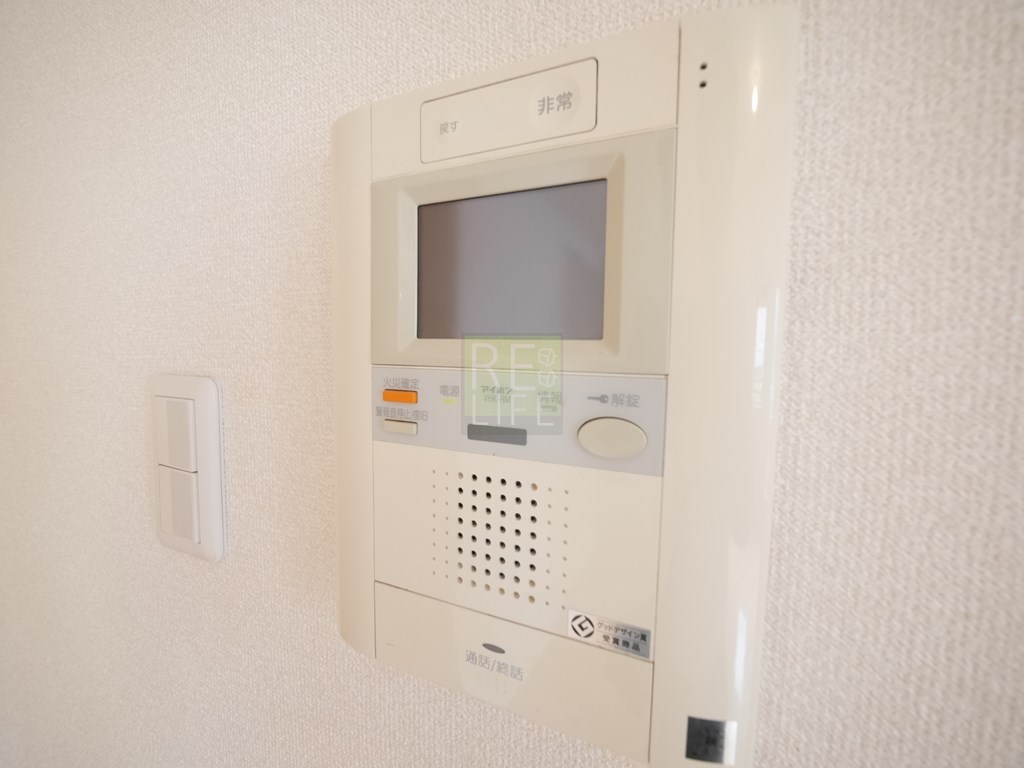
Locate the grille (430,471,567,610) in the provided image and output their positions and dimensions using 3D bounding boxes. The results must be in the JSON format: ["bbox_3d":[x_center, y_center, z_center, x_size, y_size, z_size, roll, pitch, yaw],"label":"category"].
[{"bbox_3d":[-0.006,0.057,0.156,0.056,0.044,0.003,3,5,23],"label":"grille"}]

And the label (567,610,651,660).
[{"bbox_3d":[0.033,0.085,0.141,0.027,0.010,0.001,3,5,23],"label":"label"}]

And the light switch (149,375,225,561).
[{"bbox_3d":[-0.219,0.055,0.274,0.070,0.120,0.010,3,5,23],"label":"light switch"}]

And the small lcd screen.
[{"bbox_3d":[-0.003,-0.043,0.155,0.075,0.053,0.005,3,5,23],"label":"small lcd screen"}]

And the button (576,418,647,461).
[{"bbox_3d":[0.033,0.018,0.136,0.023,0.014,0.003,3,5,23],"label":"button"}]

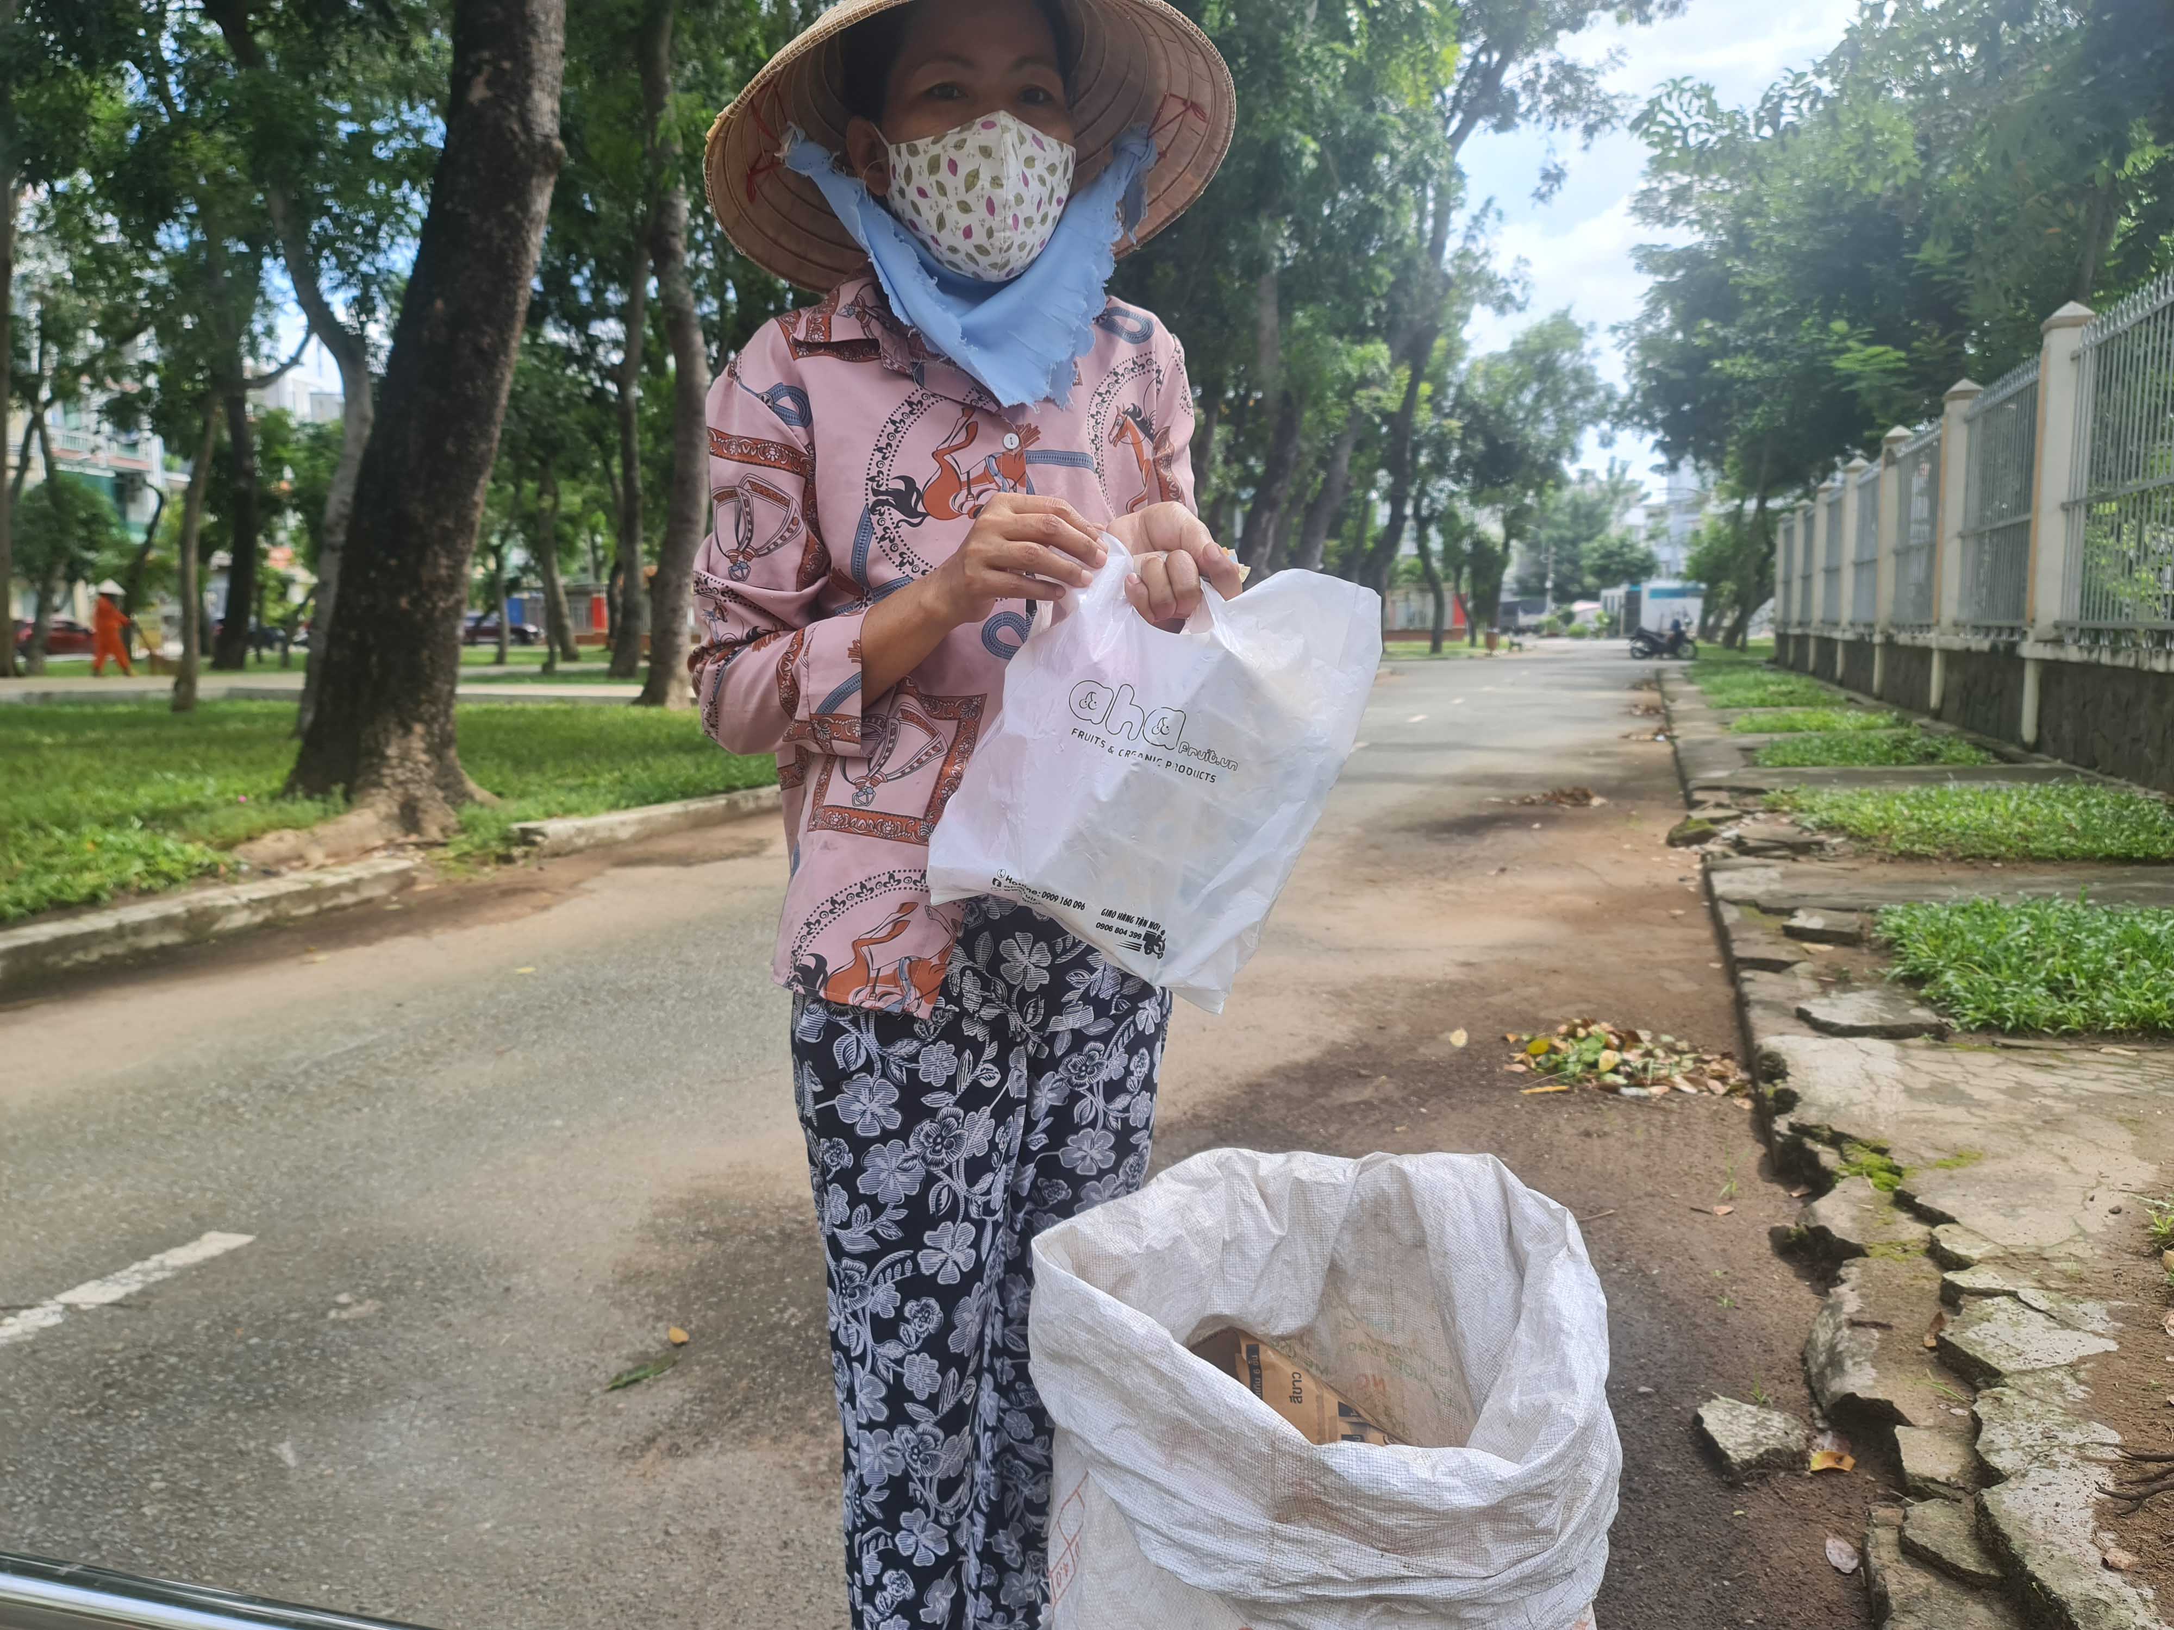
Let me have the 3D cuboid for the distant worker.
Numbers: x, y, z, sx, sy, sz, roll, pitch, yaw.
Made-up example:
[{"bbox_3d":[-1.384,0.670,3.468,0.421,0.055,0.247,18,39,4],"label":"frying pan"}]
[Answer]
[{"bbox_3d":[-15.626,-2.993,25.200,0.580,1.550,0.470,-3,7,-17],"label":"distant worker"}]

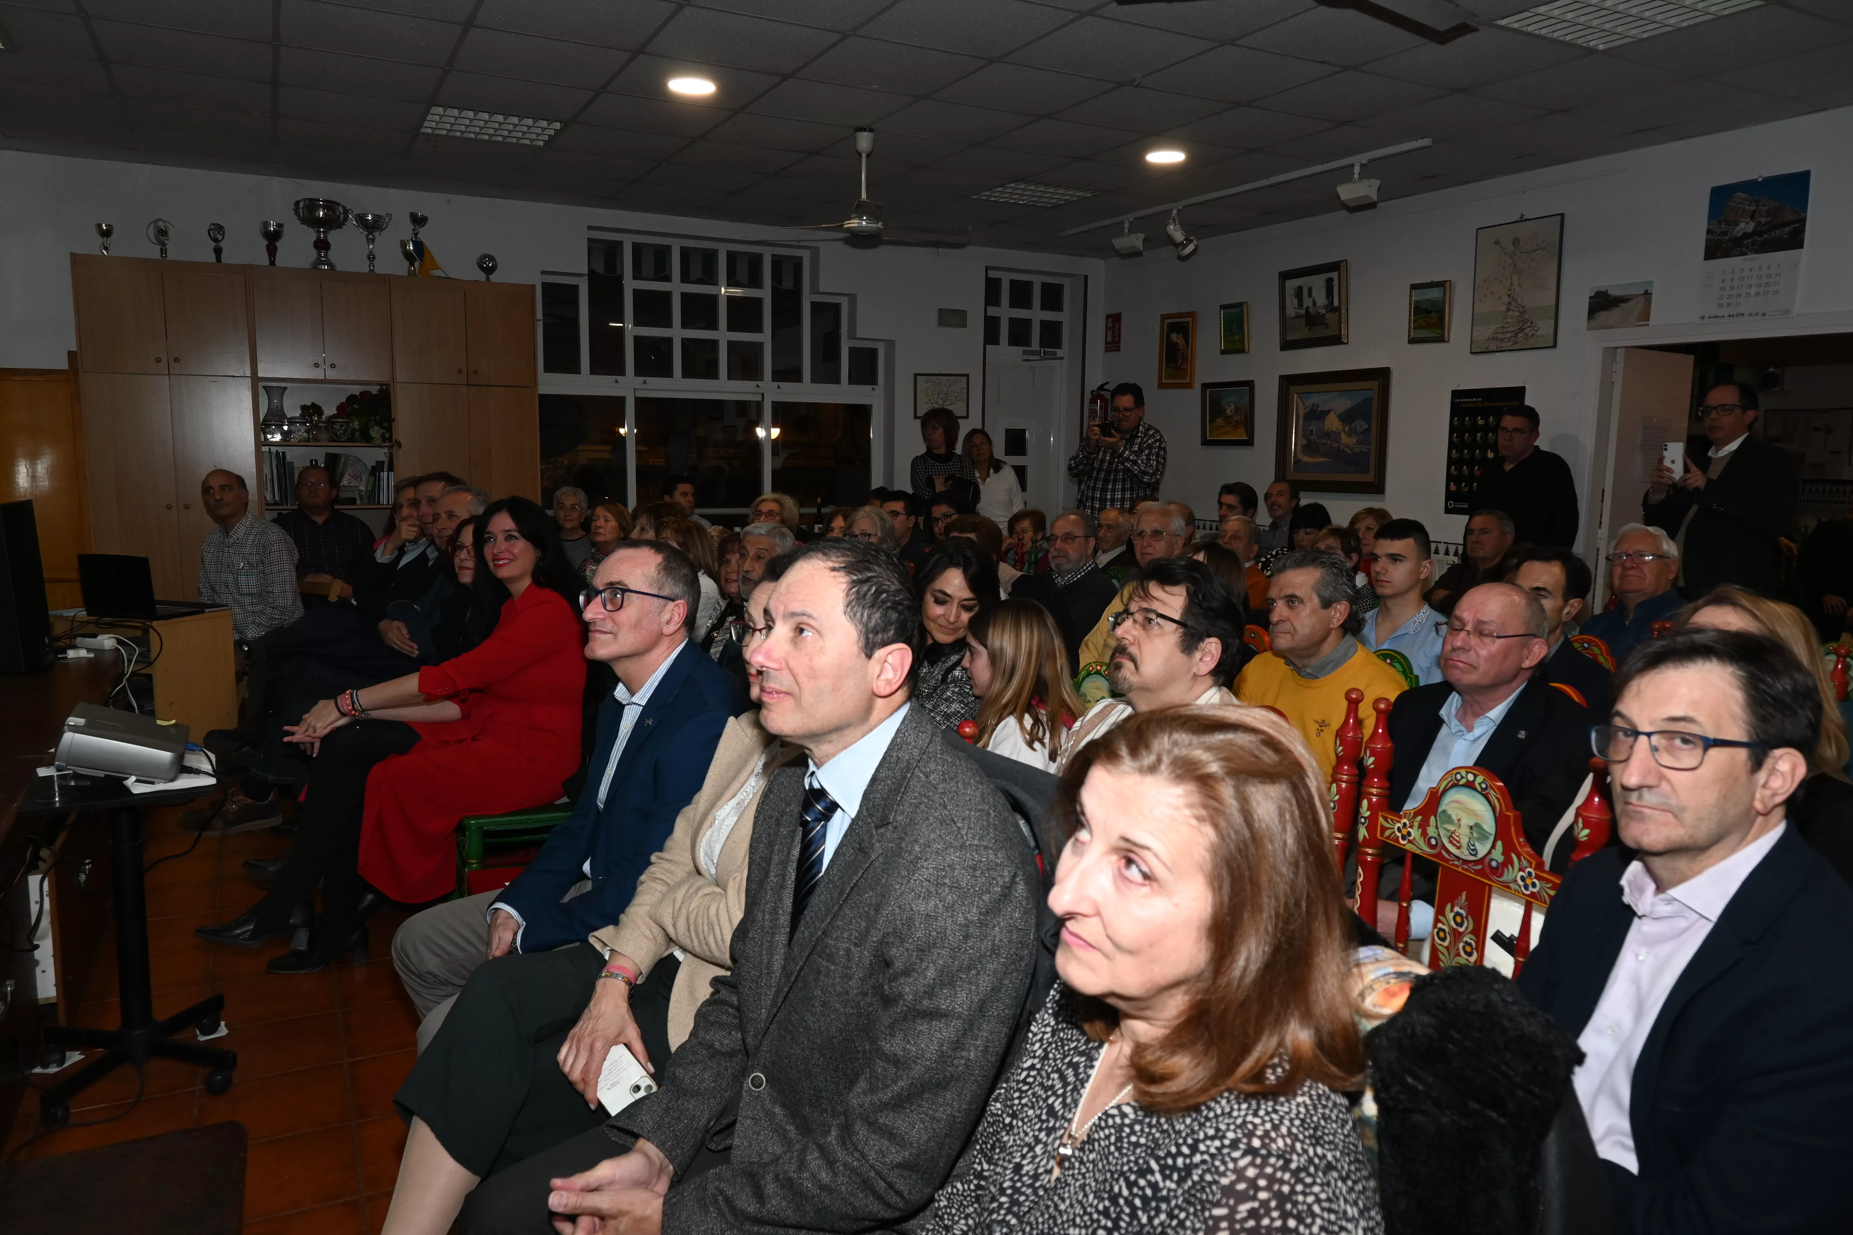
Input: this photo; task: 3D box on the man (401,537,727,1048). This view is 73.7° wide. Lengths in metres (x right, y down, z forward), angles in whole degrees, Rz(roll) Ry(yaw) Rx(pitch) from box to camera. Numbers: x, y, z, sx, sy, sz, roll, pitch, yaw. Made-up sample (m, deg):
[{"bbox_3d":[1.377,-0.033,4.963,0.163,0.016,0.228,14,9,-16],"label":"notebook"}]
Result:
[{"bbox_3d":[-0.672,0.493,2.388,0.760,1.280,0.530,-5,10,-35],"label":"man"}]

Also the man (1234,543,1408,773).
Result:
[{"bbox_3d":[0.778,0.456,2.966,0.800,1.230,0.560,-3,9,-28],"label":"man"}]

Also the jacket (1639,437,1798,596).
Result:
[{"bbox_3d":[3.302,-0.382,5.131,0.430,0.750,0.550,-2,9,-21],"label":"jacket"}]

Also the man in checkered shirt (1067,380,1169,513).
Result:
[{"bbox_3d":[1.158,-0.512,7.570,0.550,1.824,0.430,5,9,28],"label":"man in checkered shirt"}]

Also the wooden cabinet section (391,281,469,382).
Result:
[{"bbox_3d":[-2.955,-1.680,7.317,0.377,0.588,0.420,-3,9,-27],"label":"wooden cabinet section"}]

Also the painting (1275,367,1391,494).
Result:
[{"bbox_3d":[2.497,-1.146,7.644,0.060,0.725,0.885,-3,9,-28],"label":"painting"}]

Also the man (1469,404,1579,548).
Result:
[{"bbox_3d":[3.012,-0.240,6.322,0.330,1.674,0.520,-6,10,-39],"label":"man"}]

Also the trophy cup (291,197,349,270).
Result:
[{"bbox_3d":[-3.355,-2.108,6.863,0.280,0.420,0.230,-3,9,-28],"label":"trophy cup"}]

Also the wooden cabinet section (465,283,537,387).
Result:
[{"bbox_3d":[-2.610,-1.699,7.494,0.399,0.588,0.420,-3,9,-27],"label":"wooden cabinet section"}]

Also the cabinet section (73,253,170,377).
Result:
[{"bbox_3d":[-4.172,-1.559,6.448,0.380,0.578,0.420,-3,9,-28],"label":"cabinet section"}]

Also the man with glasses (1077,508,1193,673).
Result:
[{"bbox_3d":[0.729,0.202,4.552,0.720,1.228,0.550,-7,11,-42],"label":"man with glasses"}]

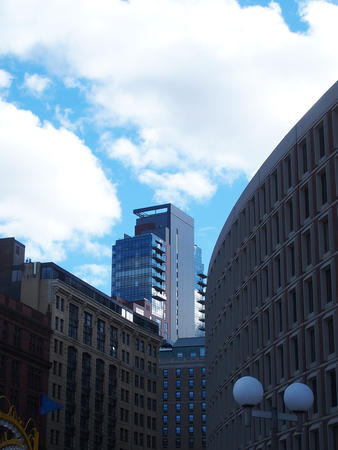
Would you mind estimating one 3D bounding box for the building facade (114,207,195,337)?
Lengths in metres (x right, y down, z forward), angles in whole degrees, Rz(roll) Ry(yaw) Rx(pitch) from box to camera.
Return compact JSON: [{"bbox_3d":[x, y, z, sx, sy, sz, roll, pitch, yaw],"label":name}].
[{"bbox_3d":[-4.600,43.778,289.046,16.500,102.000,28.500,-9,-21,26],"label":"building facade"}]

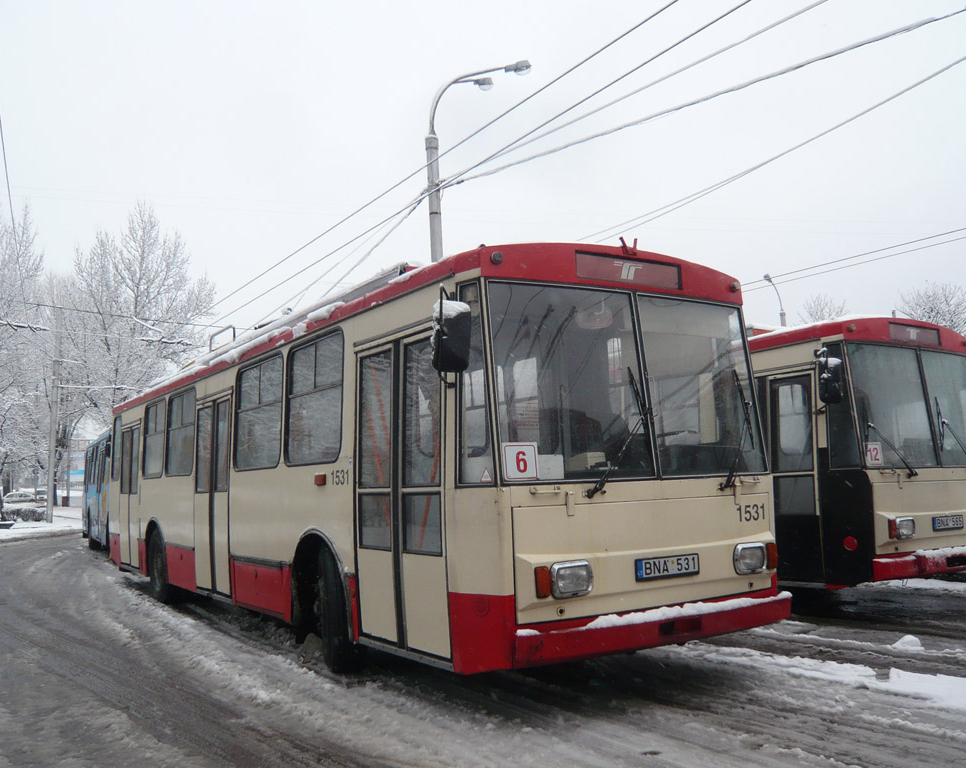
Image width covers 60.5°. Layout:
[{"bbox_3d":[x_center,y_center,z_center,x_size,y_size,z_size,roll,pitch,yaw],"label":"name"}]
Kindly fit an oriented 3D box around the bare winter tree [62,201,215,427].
[{"bbox_3d":[-20.796,-1.298,50.000,8.800,18.600,8.400,1,-7,-23],"label":"bare winter tree"}]

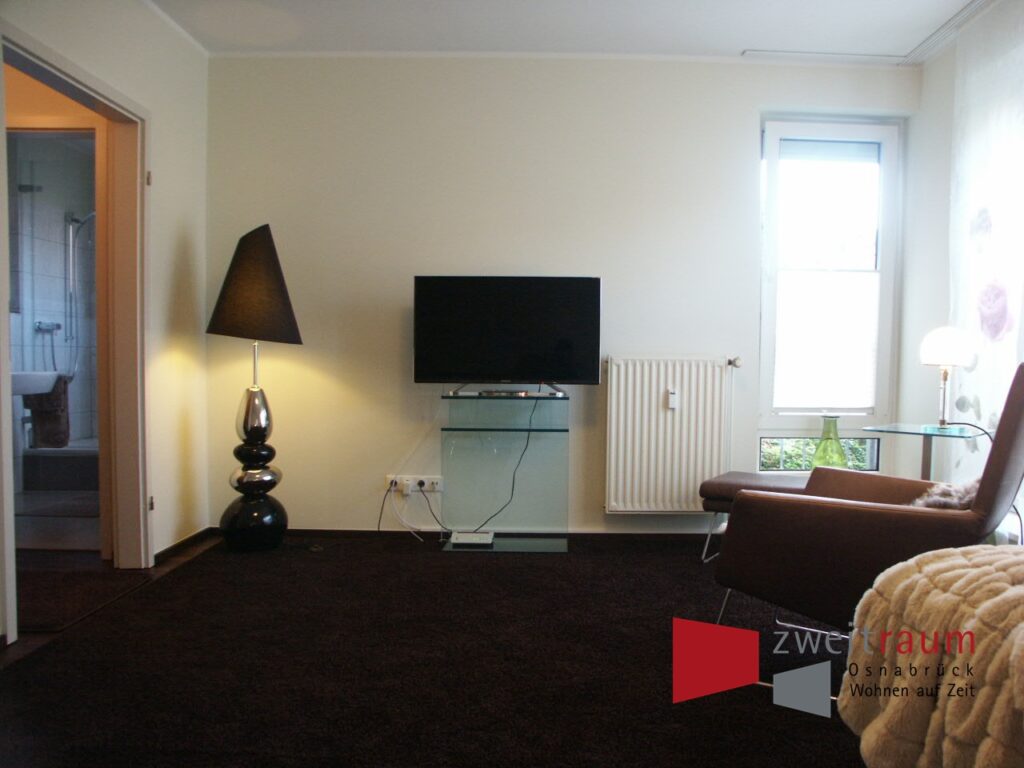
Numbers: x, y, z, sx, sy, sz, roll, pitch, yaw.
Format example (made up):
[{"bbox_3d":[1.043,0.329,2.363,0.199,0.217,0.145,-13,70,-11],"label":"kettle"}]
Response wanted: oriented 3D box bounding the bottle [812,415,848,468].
[{"bbox_3d":[1.646,0.322,4.279,0.190,0.317,0.190,1,3,1],"label":"bottle"}]

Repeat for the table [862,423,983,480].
[{"bbox_3d":[1.532,0.517,3.014,0.360,0.702,0.366,-2,3,-42],"label":"table"}]

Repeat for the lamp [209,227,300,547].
[{"bbox_3d":[-1.246,0.021,4.008,0.467,1.574,0.420,1,3,1],"label":"lamp"}]

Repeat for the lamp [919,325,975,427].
[{"bbox_3d":[1.599,-0.024,3.054,0.192,0.382,0.192,1,3,1],"label":"lamp"}]

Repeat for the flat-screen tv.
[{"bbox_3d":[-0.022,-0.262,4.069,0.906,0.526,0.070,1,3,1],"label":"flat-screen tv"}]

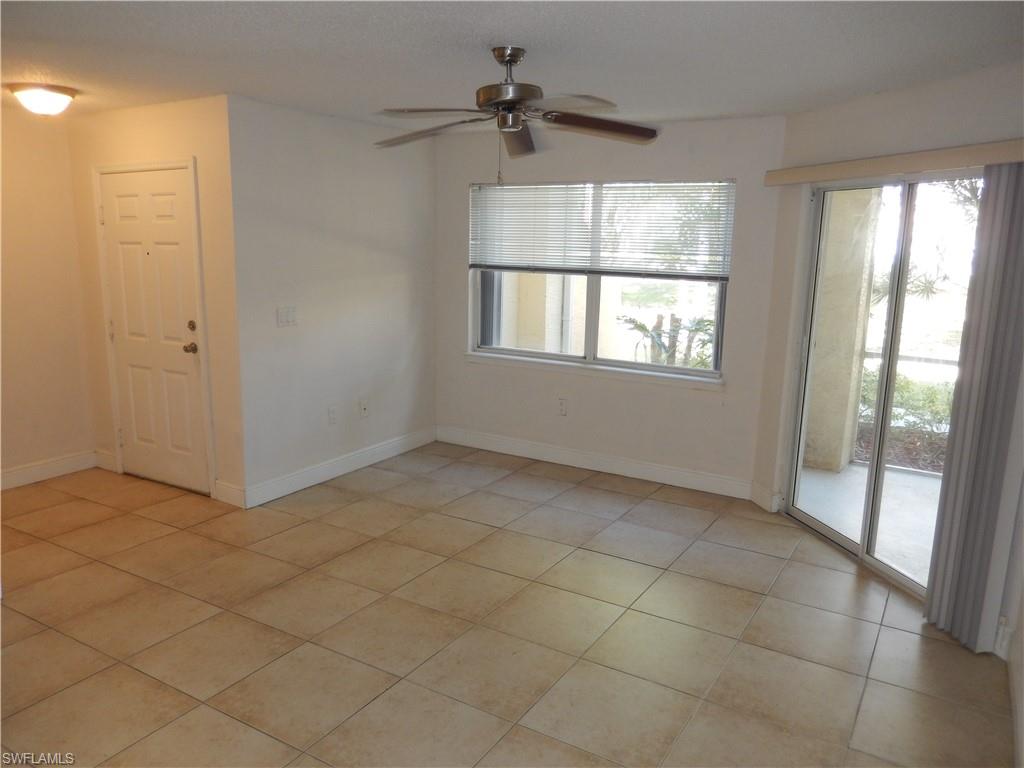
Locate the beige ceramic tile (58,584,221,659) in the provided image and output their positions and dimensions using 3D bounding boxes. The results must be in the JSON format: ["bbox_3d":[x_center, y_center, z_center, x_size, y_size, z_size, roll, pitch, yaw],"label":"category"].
[{"bbox_3d":[-1.611,1.021,3.209,0.495,0.012,0.495,7,12,30],"label":"beige ceramic tile"}]

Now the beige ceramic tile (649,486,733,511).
[{"bbox_3d":[1.200,0.770,4.938,0.493,0.010,0.313,7,12,30],"label":"beige ceramic tile"}]

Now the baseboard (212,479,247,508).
[{"bbox_3d":[-1.743,0.692,4.597,0.294,0.124,0.016,7,12,31],"label":"baseboard"}]

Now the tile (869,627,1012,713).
[{"bbox_3d":[1.723,1.137,2.989,0.463,0.010,0.500,7,12,30],"label":"tile"}]

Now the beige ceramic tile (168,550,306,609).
[{"bbox_3d":[-1.353,0.950,3.631,0.495,0.012,0.495,7,12,30],"label":"beige ceramic tile"}]

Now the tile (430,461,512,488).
[{"bbox_3d":[-0.323,0.665,5.318,0.497,0.010,0.497,7,12,30],"label":"tile"}]

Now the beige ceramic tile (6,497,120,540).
[{"bbox_3d":[-2.637,0.787,4.389,0.495,0.012,0.495,7,12,30],"label":"beige ceramic tile"}]

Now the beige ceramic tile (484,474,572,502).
[{"bbox_3d":[0.105,0.719,5.066,0.497,0.010,0.497,7,12,30],"label":"beige ceramic tile"}]

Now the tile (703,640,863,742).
[{"bbox_3d":[1.046,1.149,2.790,0.497,0.010,0.497,7,12,30],"label":"tile"}]

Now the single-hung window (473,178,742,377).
[{"bbox_3d":[0.561,-0.796,5.336,2.030,1.280,0.110,7,12,31],"label":"single-hung window"}]

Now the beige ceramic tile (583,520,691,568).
[{"bbox_3d":[0.706,0.897,4.138,0.495,0.012,0.495,7,12,30],"label":"beige ceramic tile"}]

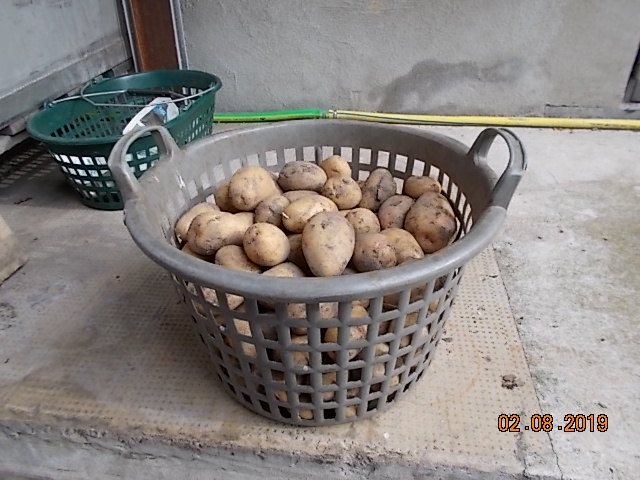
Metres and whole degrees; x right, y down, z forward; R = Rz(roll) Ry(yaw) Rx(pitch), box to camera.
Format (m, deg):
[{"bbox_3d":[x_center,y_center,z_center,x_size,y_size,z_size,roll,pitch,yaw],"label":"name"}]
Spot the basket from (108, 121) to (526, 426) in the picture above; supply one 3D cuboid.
[{"bbox_3d":[-0.002,0.012,0.620,0.466,0.304,0.424,2,33,6],"label":"basket"}]

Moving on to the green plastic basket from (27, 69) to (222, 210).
[{"bbox_3d":[-0.435,-0.262,1.181,0.385,0.186,0.549,3,33,9],"label":"green plastic basket"}]

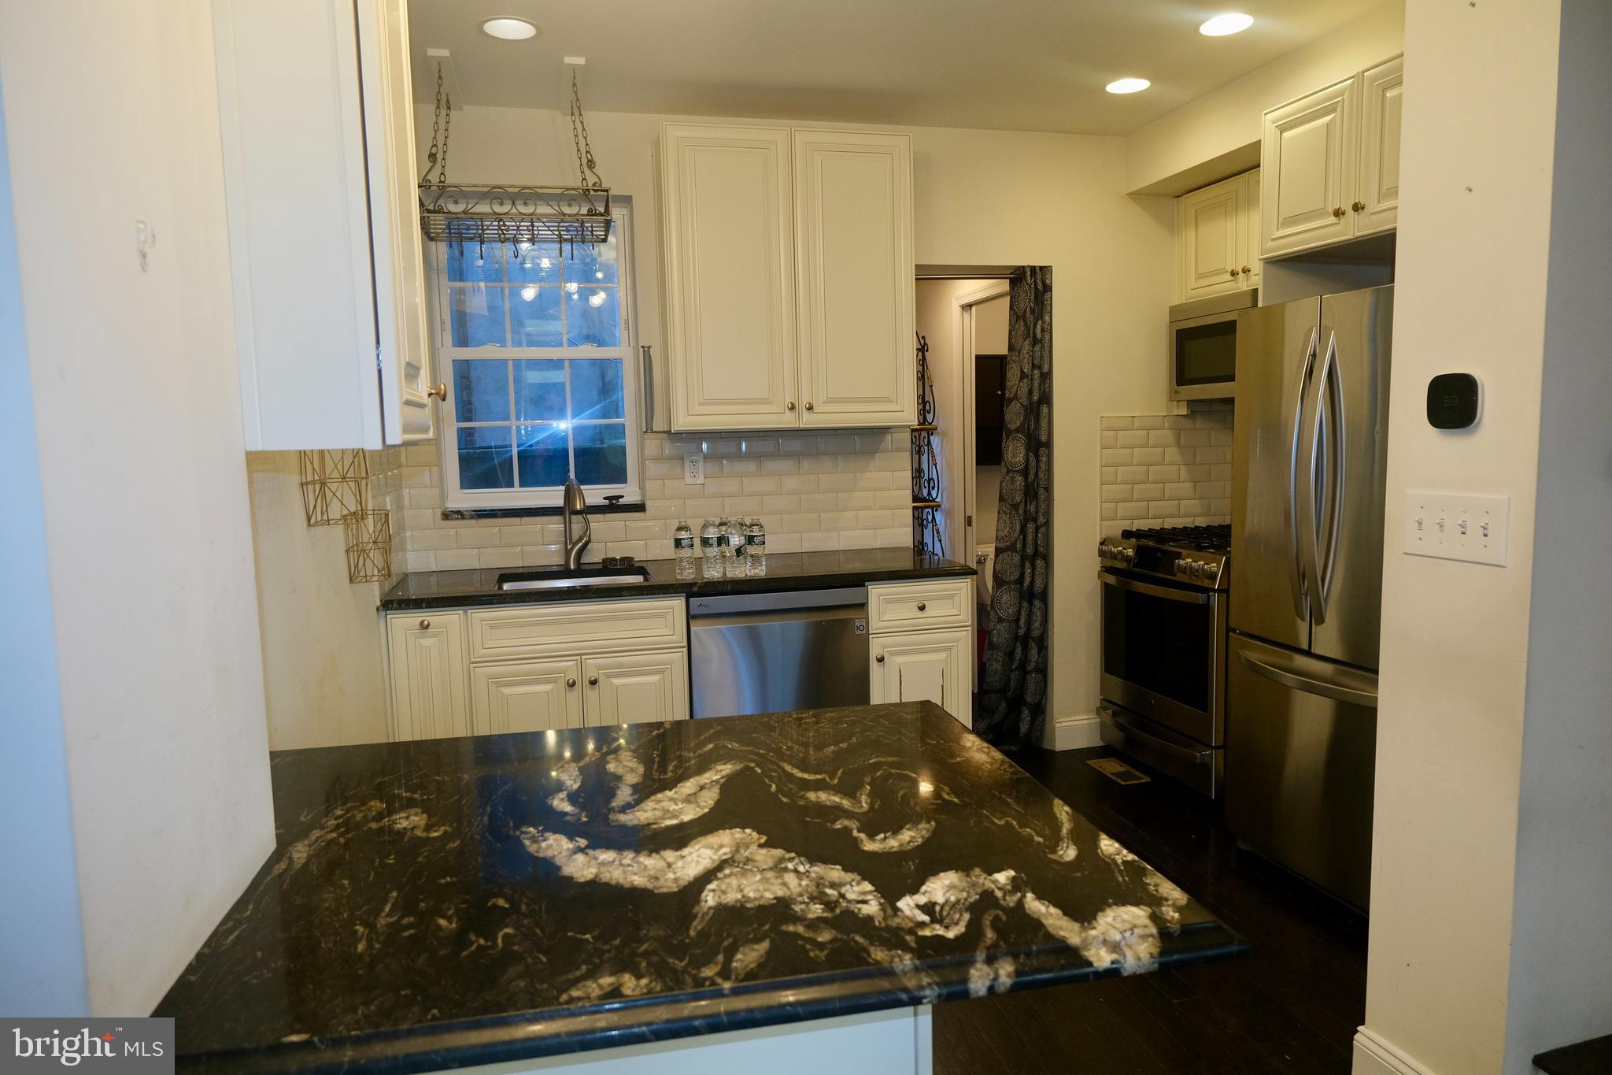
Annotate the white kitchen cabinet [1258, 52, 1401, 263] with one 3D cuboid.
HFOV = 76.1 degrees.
[{"bbox_3d":[1.852,-1.073,2.918,0.690,0.442,0.785,-3,6,-13],"label":"white kitchen cabinet"}]

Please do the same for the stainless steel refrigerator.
[{"bbox_3d":[1.819,0.184,3.053,0.810,1.760,0.755,-3,6,-13],"label":"stainless steel refrigerator"}]

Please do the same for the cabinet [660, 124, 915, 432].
[{"bbox_3d":[-0.081,-0.937,3.854,0.909,1.051,0.325,-3,6,-13],"label":"cabinet"}]

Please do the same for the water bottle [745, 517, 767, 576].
[{"bbox_3d":[-0.164,0.031,3.452,0.065,0.200,0.065,-3,6,-13],"label":"water bottle"}]

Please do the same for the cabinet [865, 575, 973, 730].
[{"bbox_3d":[0.341,0.563,3.950,0.375,0.885,0.610,-3,6,-13],"label":"cabinet"}]

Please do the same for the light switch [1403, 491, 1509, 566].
[{"bbox_3d":[1.153,-0.020,1.846,0.017,0.121,0.217,-3,6,-13],"label":"light switch"}]

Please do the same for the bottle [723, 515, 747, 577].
[{"bbox_3d":[-0.232,0.032,3.463,0.065,0.200,0.065,-3,6,-13],"label":"bottle"}]

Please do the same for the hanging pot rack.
[{"bbox_3d":[-0.950,-1.216,3.374,0.585,0.535,0.410,-3,6,-13],"label":"hanging pot rack"}]

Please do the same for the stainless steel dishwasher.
[{"bbox_3d":[-0.144,0.584,3.758,0.597,0.865,0.610,-3,6,-13],"label":"stainless steel dishwasher"}]

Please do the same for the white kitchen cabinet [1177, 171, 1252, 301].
[{"bbox_3d":[1.832,-1.190,3.995,0.330,0.432,0.820,-3,6,-13],"label":"white kitchen cabinet"}]

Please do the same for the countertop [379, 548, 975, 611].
[{"bbox_3d":[-0.434,0.134,3.654,1.940,0.035,0.635,-3,6,-13],"label":"countertop"}]

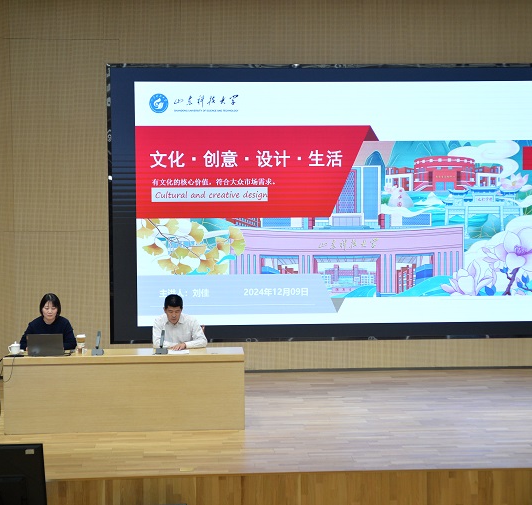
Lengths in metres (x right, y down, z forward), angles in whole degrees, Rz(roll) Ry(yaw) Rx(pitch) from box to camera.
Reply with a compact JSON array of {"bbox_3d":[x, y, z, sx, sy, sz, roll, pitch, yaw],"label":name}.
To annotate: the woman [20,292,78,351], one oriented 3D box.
[{"bbox_3d":[-2.178,1.055,13.188,0.565,1.298,0.780,-1,4,-4],"label":"woman"}]

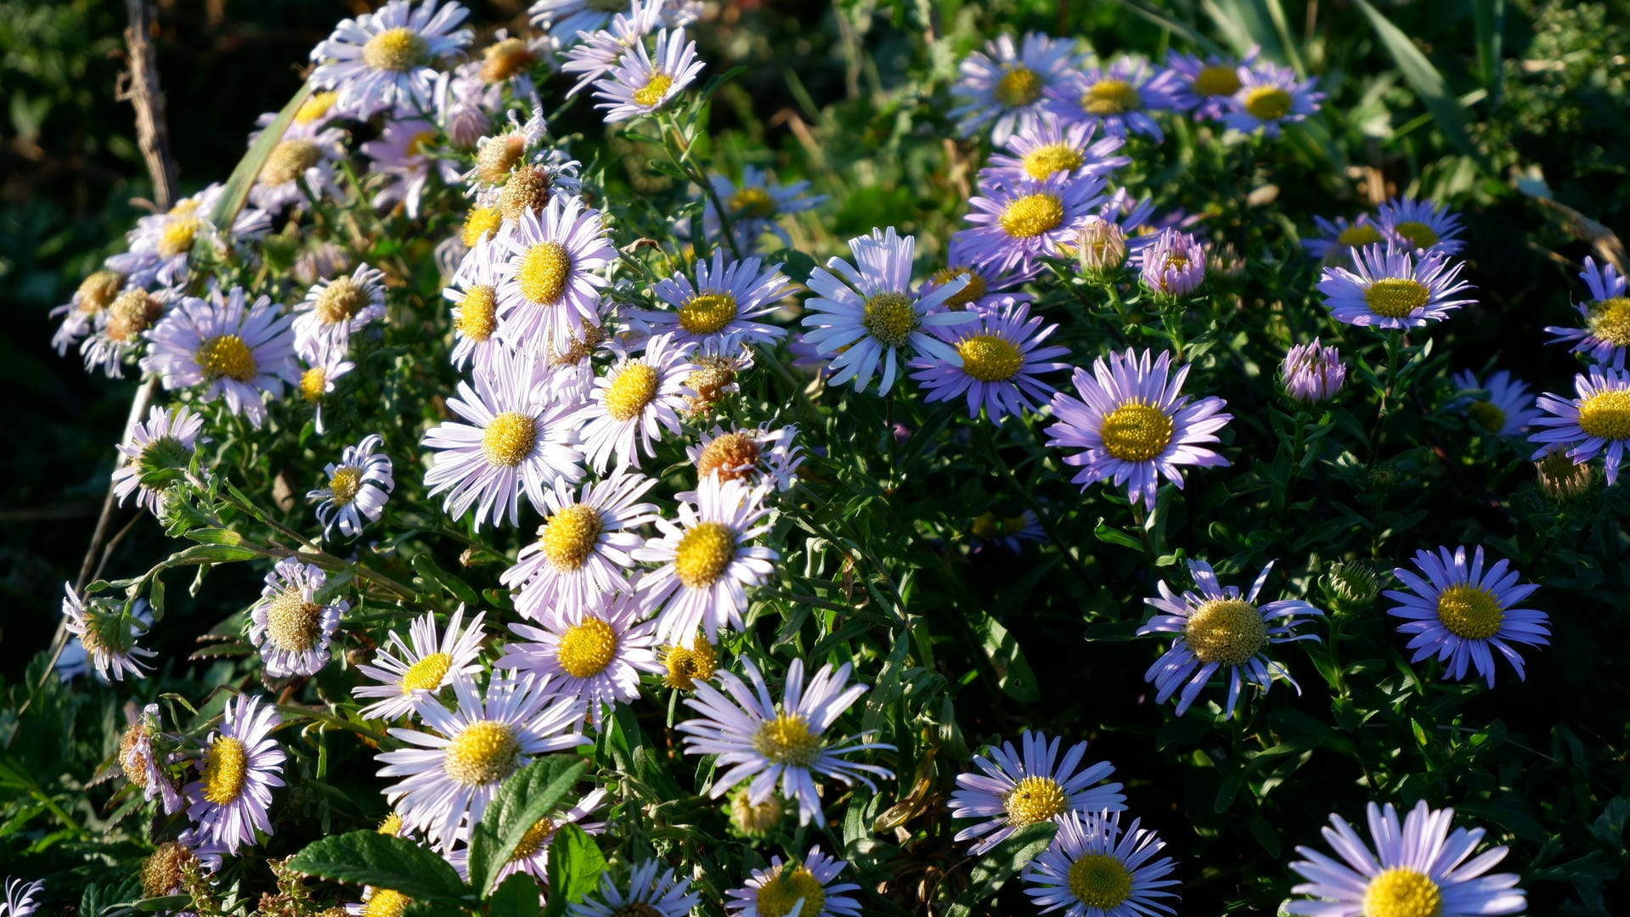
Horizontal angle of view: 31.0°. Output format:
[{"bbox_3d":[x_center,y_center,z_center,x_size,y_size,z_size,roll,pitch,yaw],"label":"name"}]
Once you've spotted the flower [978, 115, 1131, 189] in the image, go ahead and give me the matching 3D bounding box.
[{"bbox_3d":[0.065,-0.079,0.790,0.040,0.014,0.040,-7,40,7],"label":"flower"}]

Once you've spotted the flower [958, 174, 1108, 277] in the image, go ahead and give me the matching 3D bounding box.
[{"bbox_3d":[0.058,-0.062,0.777,0.040,0.013,0.040,-9,44,3],"label":"flower"}]

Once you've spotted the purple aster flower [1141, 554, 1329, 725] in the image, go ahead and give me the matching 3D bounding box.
[{"bbox_3d":[0.091,0.040,0.645,0.040,0.013,0.040,0,60,0],"label":"purple aster flower"}]

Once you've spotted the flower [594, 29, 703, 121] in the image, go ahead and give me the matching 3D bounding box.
[{"bbox_3d":[-0.045,-0.103,0.790,0.033,0.014,0.033,-35,35,-7],"label":"flower"}]

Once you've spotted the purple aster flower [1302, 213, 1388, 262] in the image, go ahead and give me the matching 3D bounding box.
[{"bbox_3d":[0.172,-0.070,0.930,0.037,0.013,0.037,0,34,0],"label":"purple aster flower"}]

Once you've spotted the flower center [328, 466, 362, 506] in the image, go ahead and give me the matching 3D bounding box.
[{"bbox_3d":[-0.115,0.007,0.720,0.010,0.010,0.005,-25,-26,23],"label":"flower center"}]

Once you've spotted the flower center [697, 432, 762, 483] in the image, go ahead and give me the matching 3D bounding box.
[{"bbox_3d":[-0.020,0.000,0.680,0.014,0.007,0.014,18,69,31],"label":"flower center"}]

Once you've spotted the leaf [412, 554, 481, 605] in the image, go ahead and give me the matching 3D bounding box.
[{"bbox_3d":[-0.090,0.029,0.714,0.021,0.004,0.008,39,54,11],"label":"leaf"}]

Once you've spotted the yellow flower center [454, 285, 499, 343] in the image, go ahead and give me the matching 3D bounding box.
[{"bbox_3d":[-0.082,-0.035,0.710,0.013,0.013,0.006,26,5,41],"label":"yellow flower center"}]

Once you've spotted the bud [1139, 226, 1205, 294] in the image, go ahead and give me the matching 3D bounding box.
[{"bbox_3d":[0.089,-0.049,0.730,0.016,0.015,0.016,0,27,0],"label":"bud"}]

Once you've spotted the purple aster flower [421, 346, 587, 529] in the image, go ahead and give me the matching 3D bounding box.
[{"bbox_3d":[-0.064,-0.004,0.610,0.036,0.036,0.011,7,-16,14],"label":"purple aster flower"}]

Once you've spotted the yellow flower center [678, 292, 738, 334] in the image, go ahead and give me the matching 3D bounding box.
[{"bbox_3d":[-0.026,-0.036,0.720,0.014,0.006,0.014,0,44,0],"label":"yellow flower center"}]

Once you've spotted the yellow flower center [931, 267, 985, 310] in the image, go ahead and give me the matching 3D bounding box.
[{"bbox_3d":[0.038,-0.045,0.787,0.015,0.007,0.015,-13,45,4],"label":"yellow flower center"}]

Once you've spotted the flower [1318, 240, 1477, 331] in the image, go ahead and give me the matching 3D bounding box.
[{"bbox_3d":[0.131,-0.038,0.660,0.035,0.011,0.035,0,34,-2],"label":"flower"}]

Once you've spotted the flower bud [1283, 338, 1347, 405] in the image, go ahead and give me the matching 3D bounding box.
[{"bbox_3d":[0.123,-0.021,0.725,0.016,0.016,0.016,0,22,0],"label":"flower bud"}]

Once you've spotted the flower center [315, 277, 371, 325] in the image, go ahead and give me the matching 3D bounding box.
[{"bbox_3d":[-0.132,-0.044,0.819,0.015,0.007,0.015,-20,48,6],"label":"flower center"}]

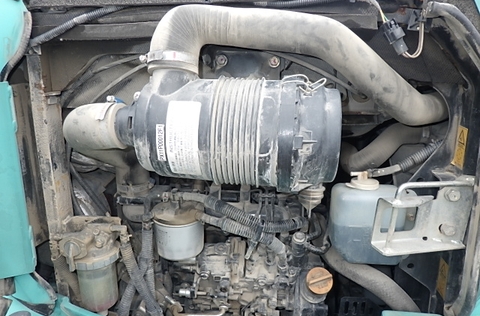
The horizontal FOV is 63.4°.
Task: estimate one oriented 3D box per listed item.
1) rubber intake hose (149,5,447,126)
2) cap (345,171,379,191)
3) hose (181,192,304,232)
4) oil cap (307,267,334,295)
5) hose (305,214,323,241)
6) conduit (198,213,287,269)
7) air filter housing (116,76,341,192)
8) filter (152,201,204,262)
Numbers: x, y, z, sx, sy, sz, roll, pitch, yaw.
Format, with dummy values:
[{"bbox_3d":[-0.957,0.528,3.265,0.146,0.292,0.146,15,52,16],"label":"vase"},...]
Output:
[{"bbox_3d":[0.093,-0.150,0.625,0.440,0.180,0.110,2,15,7],"label":"rubber intake hose"},{"bbox_3d":[0.219,0.042,0.695,0.053,0.028,0.050,2,15,7],"label":"cap"},{"bbox_3d":[0.004,0.094,0.670,0.208,0.058,0.045,2,15,7],"label":"hose"},{"bbox_3d":[0.143,0.218,0.690,0.048,0.024,0.048,8,56,5],"label":"oil cap"},{"bbox_3d":[0.131,0.123,0.690,0.030,0.042,0.030,2,15,7],"label":"hose"},{"bbox_3d":[0.004,0.142,0.675,0.145,0.085,0.045,2,15,7],"label":"conduit"},{"bbox_3d":[-0.019,-0.039,0.640,0.345,0.176,0.172,2,15,7],"label":"air filter housing"},{"bbox_3d":[-0.104,0.121,0.655,0.082,0.086,0.082,2,15,7],"label":"filter"}]

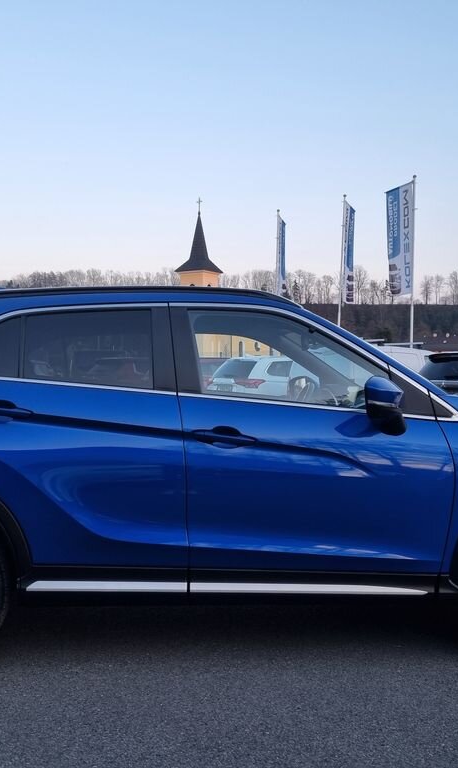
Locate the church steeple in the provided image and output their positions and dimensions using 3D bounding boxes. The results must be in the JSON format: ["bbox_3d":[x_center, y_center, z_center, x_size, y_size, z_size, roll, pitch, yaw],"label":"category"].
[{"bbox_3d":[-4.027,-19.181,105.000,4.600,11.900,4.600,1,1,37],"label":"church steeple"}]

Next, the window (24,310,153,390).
[{"bbox_3d":[-0.605,-0.154,3.331,0.560,0.360,0.040,1,-24,-4],"label":"window"}]

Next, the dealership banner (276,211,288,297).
[{"bbox_3d":[1.826,-4.118,26.431,0.080,3.150,1.260,1,0,16],"label":"dealership banner"}]

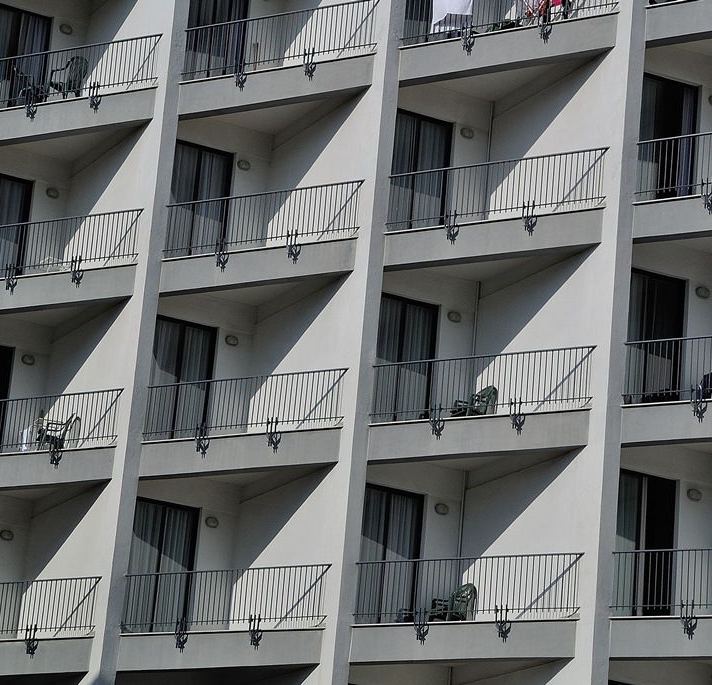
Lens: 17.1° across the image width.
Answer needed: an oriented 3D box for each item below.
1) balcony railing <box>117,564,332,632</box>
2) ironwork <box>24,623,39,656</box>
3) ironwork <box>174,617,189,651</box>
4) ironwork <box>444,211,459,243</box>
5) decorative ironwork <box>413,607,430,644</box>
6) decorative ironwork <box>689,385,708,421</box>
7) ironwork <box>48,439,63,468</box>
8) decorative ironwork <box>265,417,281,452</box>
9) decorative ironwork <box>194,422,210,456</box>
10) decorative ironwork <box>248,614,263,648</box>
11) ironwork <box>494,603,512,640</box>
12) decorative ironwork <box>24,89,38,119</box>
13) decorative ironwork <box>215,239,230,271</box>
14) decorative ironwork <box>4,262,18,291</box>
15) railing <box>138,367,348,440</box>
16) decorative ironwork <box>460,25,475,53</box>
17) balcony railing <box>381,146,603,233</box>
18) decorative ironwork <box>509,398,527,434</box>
[{"bbox_3d":[-1.936,3.789,34.601,3.479,0.887,0.080,-4,-17,27],"label":"balcony railing"},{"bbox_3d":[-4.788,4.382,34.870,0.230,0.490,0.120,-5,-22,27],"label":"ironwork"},{"bbox_3d":[-2.577,4.272,34.756,0.200,0.490,0.100,-4,-17,27],"label":"ironwork"},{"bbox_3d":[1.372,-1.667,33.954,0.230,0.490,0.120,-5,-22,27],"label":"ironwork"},{"bbox_3d":[0.905,3.958,32.990,0.200,0.490,0.100,-4,-17,27],"label":"decorative ironwork"},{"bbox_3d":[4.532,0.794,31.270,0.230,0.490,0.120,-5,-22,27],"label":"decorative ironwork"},{"bbox_3d":[-4.677,1.700,36.693,0.200,0.490,0.100,-4,-17,27],"label":"ironwork"},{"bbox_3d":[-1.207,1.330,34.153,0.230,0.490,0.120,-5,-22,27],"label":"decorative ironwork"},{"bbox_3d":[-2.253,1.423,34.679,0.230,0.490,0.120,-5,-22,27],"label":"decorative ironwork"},{"bbox_3d":[-1.464,4.174,34.191,0.200,0.490,0.100,-4,-17,27],"label":"decorative ironwork"},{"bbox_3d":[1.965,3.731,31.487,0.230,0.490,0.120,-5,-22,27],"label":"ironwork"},{"bbox_3d":[-5.343,-3.935,38.829,0.200,0.490,0.100,-4,-17,27],"label":"decorative ironwork"},{"bbox_3d":[-2.059,-1.358,36.256,0.200,0.490,0.100,-4,-17,27],"label":"decorative ironwork"},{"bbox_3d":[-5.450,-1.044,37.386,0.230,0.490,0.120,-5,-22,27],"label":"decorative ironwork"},{"bbox_3d":[-1.684,0.963,35.358,3.465,0.850,0.080,-4,-17,27],"label":"railing"},{"bbox_3d":[1.654,-4.529,35.267,0.200,0.490,0.100,-4,-17,27],"label":"decorative ironwork"},{"bbox_3d":[1.994,-2.167,33.843,3.470,0.890,0.080,-5,-22,27],"label":"balcony railing"},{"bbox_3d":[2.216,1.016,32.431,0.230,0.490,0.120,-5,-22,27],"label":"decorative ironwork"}]

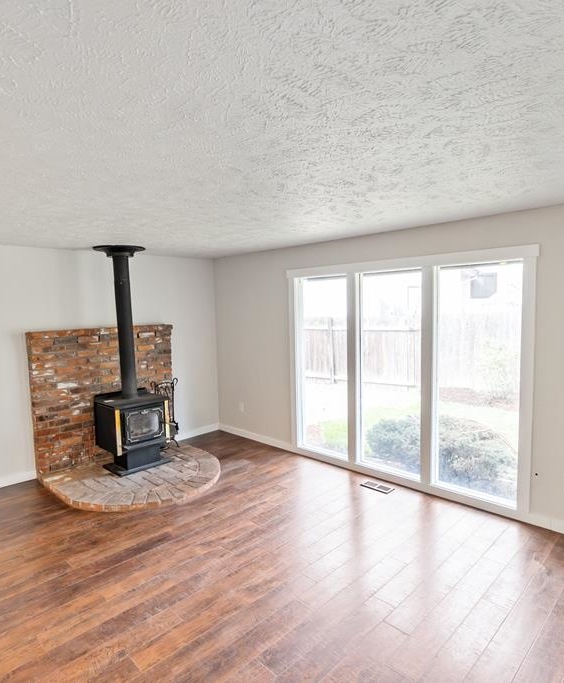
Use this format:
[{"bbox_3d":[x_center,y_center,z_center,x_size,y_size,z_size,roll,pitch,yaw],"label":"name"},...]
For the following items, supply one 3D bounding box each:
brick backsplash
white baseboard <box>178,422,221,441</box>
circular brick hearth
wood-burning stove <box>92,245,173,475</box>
[{"bbox_3d":[-1.933,0.572,4.853,1.610,1.430,0.110,-6,7,-43],"label":"brick backsplash"},{"bbox_3d":[-1.117,1.224,5.726,0.680,0.095,0.018,-6,7,-43],"label":"white baseboard"},{"bbox_3d":[-1.404,1.350,4.367,1.610,0.085,1.590,-6,7,-43],"label":"circular brick hearth"},{"bbox_3d":[-1.598,0.159,4.497,0.605,2.275,0.610,-6,7,-43],"label":"wood-burning stove"}]

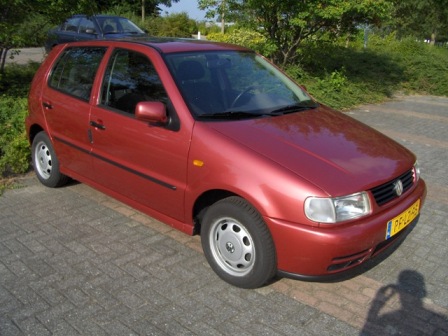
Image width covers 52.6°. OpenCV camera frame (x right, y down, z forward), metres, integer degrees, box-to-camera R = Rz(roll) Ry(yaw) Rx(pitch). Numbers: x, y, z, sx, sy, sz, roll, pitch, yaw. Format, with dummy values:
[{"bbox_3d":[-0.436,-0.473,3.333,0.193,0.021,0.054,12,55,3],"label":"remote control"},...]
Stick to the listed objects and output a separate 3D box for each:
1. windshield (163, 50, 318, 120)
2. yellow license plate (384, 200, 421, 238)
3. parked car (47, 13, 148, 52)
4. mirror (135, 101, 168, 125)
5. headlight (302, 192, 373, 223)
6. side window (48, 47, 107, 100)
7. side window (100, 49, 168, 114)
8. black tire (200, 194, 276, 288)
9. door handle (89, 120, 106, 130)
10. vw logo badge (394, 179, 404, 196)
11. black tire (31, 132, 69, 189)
[{"bbox_3d":[0.146,-0.665,3.439,1.390,0.090,0.720,-16,60,-45],"label":"windshield"},{"bbox_3d":[1.105,0.308,2.786,0.020,0.110,0.520,13,20,41],"label":"yellow license plate"},{"bbox_3d":[-3.183,-3.412,12.371,4.350,1.420,1.700,16,22,36],"label":"parked car"},{"bbox_3d":[-0.458,-0.359,2.880,0.130,0.140,0.200,18,23,40],"label":"mirror"},{"bbox_3d":[0.623,0.217,2.469,0.420,0.160,0.200,-11,22,-36],"label":"headlight"},{"bbox_3d":[-1.226,-0.800,3.740,0.710,0.430,0.045,18,2,40],"label":"side window"},{"bbox_3d":[-0.591,-0.598,3.188,0.820,0.440,0.050,18,2,40],"label":"side window"},{"bbox_3d":[0.098,0.470,2.843,0.550,0.550,0.170,18,23,40],"label":"black tire"},{"bbox_3d":[-0.957,-0.318,3.439,0.200,0.045,0.045,18,23,40],"label":"door handle"},{"bbox_3d":[1.068,0.126,2.772,0.020,0.110,0.110,5,15,43],"label":"vw logo badge"},{"bbox_3d":[-1.675,-0.090,4.372,0.550,0.550,0.170,18,23,40],"label":"black tire"}]

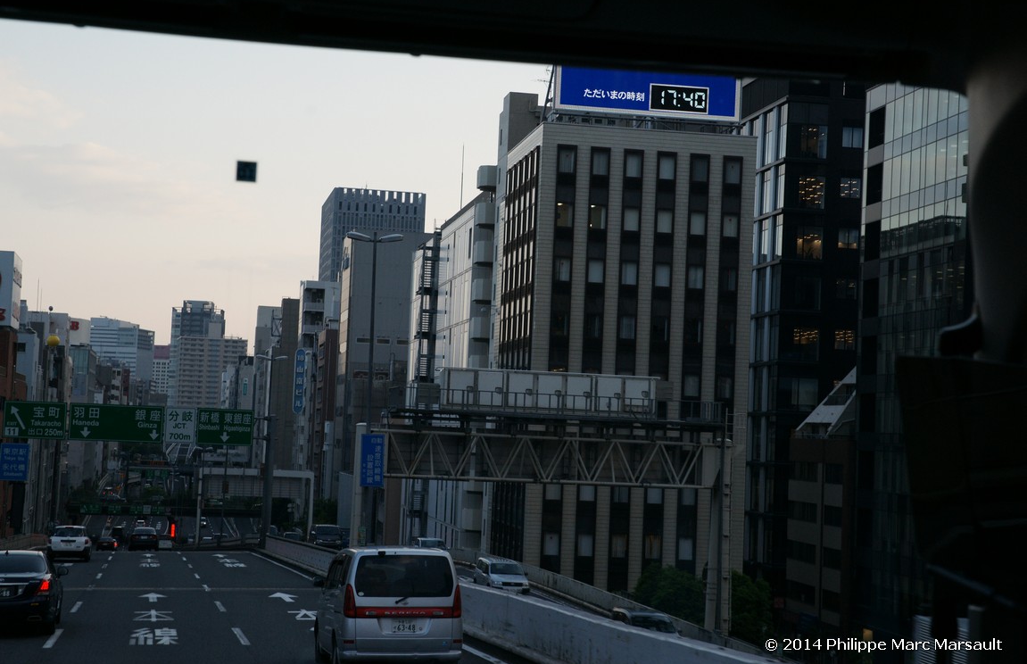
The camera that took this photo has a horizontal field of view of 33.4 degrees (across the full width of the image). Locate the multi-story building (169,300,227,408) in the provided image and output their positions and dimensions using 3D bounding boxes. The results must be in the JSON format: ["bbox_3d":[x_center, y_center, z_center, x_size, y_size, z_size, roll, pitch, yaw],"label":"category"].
[{"bbox_3d":[-193.892,22.058,1045.000,32.000,82.000,28.000,3,-3,-10],"label":"multi-story building"}]

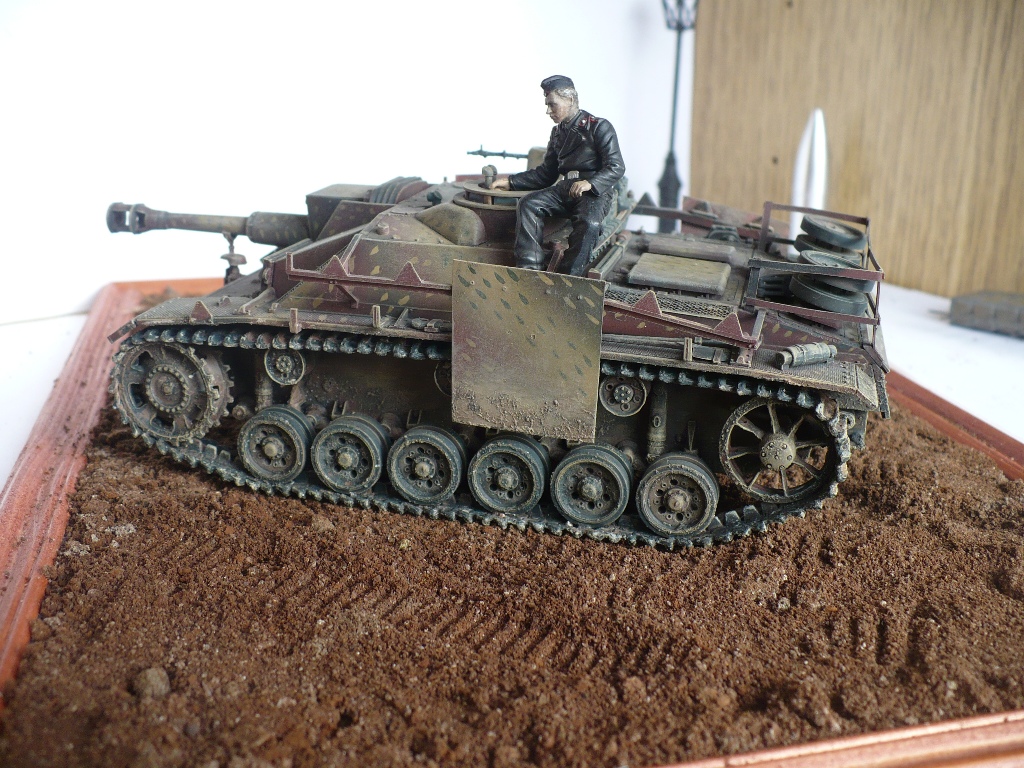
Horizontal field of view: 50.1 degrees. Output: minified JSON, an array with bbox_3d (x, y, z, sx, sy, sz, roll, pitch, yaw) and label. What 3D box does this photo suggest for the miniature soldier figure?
[{"bbox_3d":[0.005,-0.039,0.207,0.028,0.037,0.022,18,26,38],"label":"miniature soldier figure"}]

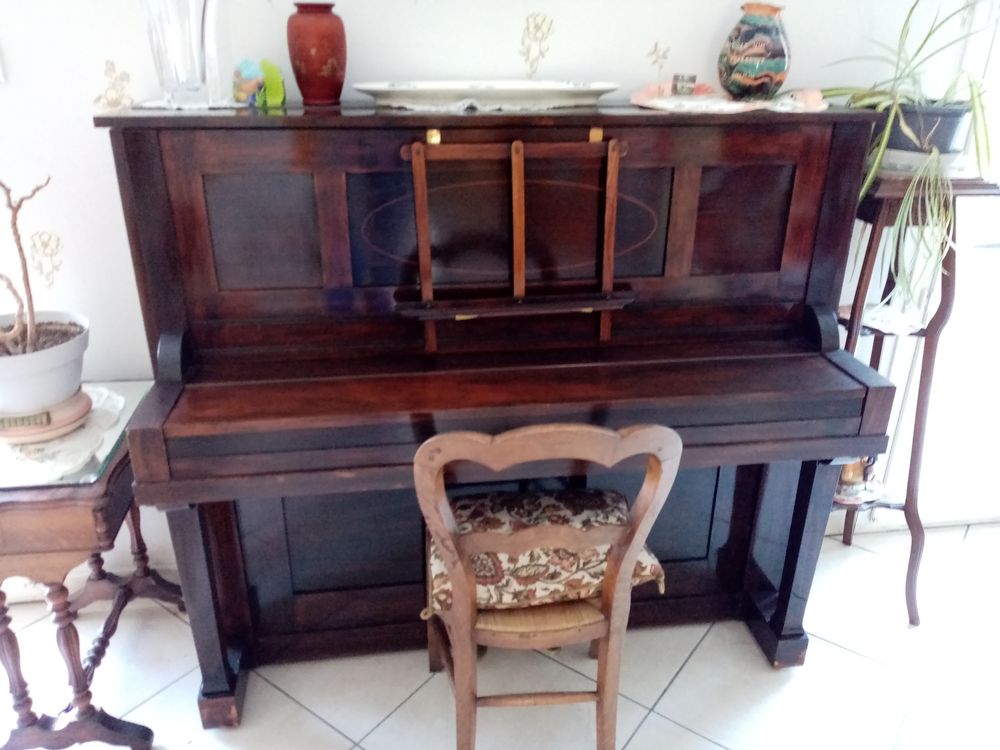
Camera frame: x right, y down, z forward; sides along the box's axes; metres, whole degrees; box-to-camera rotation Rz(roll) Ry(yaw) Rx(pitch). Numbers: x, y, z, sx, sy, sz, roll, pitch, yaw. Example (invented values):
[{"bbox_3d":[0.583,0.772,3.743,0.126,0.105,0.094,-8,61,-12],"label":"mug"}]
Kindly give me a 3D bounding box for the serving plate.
[{"bbox_3d":[-0.023,-0.562,1.516,0.536,0.047,0.350,-3,23,-7],"label":"serving plate"}]

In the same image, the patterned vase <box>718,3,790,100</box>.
[{"bbox_3d":[0.552,-0.692,1.625,0.143,0.200,0.143,-3,23,-7],"label":"patterned vase"}]

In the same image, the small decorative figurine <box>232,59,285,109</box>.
[{"bbox_3d":[-0.481,-0.575,1.480,0.099,0.093,0.060,-3,23,-7],"label":"small decorative figurine"}]

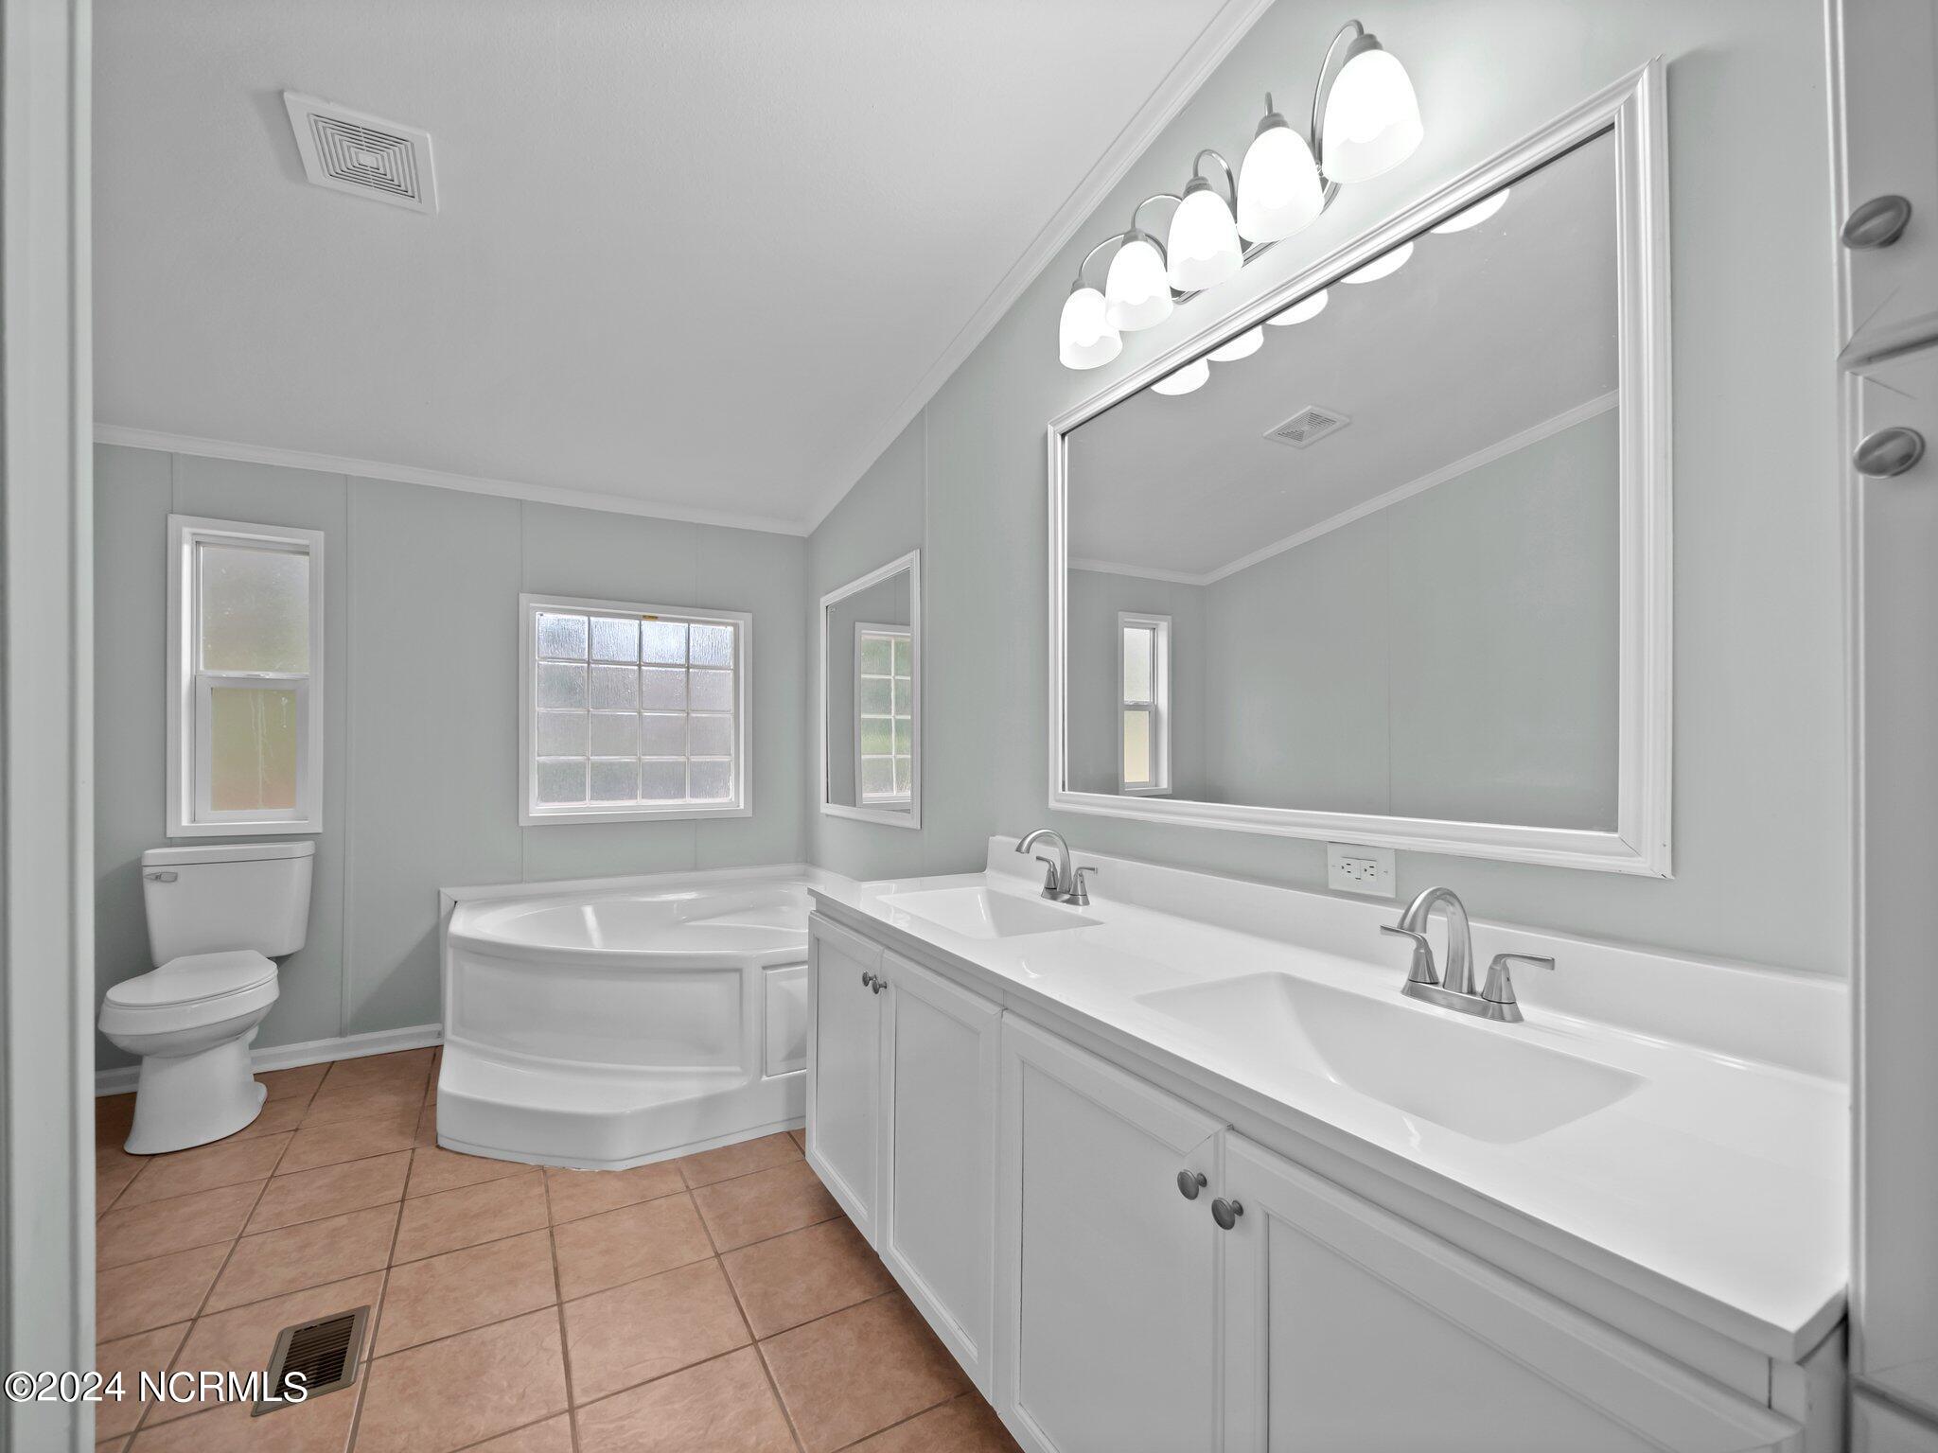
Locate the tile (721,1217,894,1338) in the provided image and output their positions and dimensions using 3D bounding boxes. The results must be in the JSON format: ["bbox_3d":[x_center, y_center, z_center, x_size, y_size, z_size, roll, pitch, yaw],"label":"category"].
[{"bbox_3d":[-0.359,1.196,1.716,0.305,0.010,0.305,2,-3,-31],"label":"tile"}]

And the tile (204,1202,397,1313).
[{"bbox_3d":[-1.494,1.209,1.787,0.305,0.010,0.305,1,-2,-31],"label":"tile"}]

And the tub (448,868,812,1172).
[{"bbox_3d":[-1.077,0.936,2.842,1.471,0.599,1.365,1,-2,-31],"label":"tub"}]

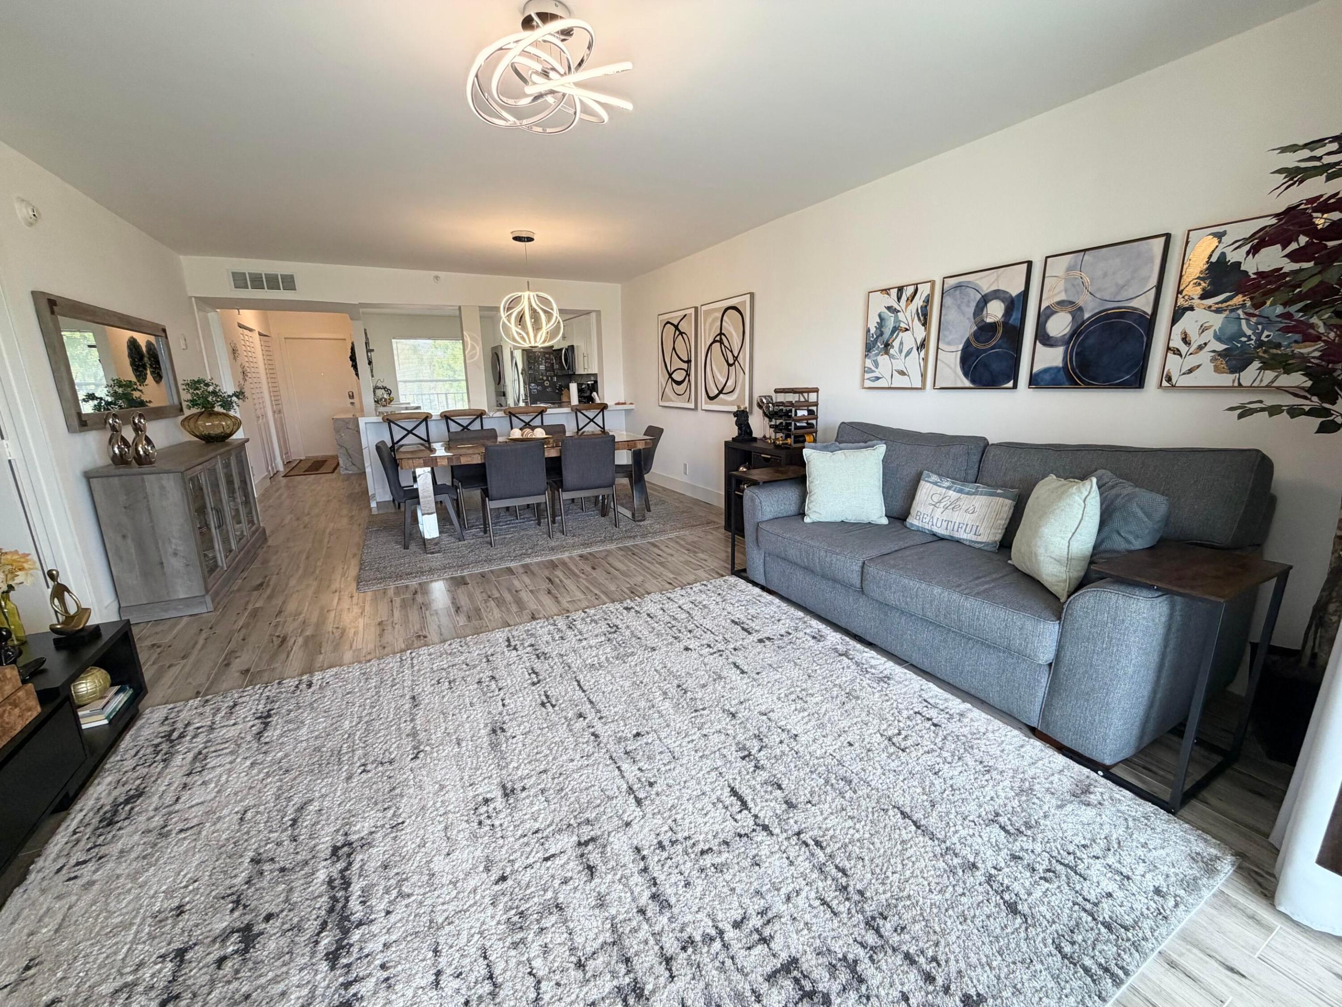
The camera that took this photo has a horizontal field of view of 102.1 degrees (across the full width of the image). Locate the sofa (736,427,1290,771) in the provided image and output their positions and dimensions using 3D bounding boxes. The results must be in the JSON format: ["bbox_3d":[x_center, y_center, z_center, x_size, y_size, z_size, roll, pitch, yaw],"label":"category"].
[{"bbox_3d":[1.333,0.156,2.749,0.880,0.975,2.040,-8,15,-26],"label":"sofa"}]

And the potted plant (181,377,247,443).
[{"bbox_3d":[-3.497,-0.719,4.160,0.400,0.500,0.410,-8,15,-27],"label":"potted plant"}]

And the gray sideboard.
[{"bbox_3d":[-3.234,0.078,3.700,0.400,0.850,1.650,-8,15,-26],"label":"gray sideboard"}]

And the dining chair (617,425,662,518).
[{"bbox_3d":[-0.394,-0.327,5.285,0.550,0.810,0.490,-7,14,-23],"label":"dining chair"}]

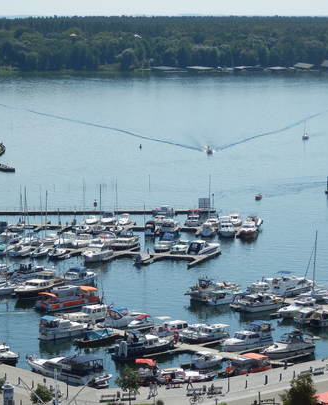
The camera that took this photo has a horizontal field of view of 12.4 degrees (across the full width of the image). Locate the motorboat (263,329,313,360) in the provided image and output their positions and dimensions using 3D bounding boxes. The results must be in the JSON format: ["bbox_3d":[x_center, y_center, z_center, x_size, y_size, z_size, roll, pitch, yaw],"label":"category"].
[{"bbox_3d":[18.115,21.387,227.694,10.070,3.410,3.320,-6,9,-41],"label":"motorboat"}]

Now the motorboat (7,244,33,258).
[{"bbox_3d":[-34.060,11.500,362.160,2.530,2.240,8.180,5,9,33],"label":"motorboat"}]

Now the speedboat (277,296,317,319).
[{"bbox_3d":[22.800,18.138,261.295,8.400,2.900,3.000,-6,9,-40],"label":"speedboat"}]

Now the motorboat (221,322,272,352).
[{"bbox_3d":[12.442,20.706,232.709,9.440,3.520,3.210,-6,9,-41],"label":"motorboat"}]

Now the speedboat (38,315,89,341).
[{"bbox_3d":[-15.345,19.306,236.756,8.800,3.400,2.900,-7,10,-43],"label":"speedboat"}]

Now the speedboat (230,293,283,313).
[{"bbox_3d":[16.909,17.145,265.387,11.000,2.530,3.630,-6,9,-41],"label":"speedboat"}]

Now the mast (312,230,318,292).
[{"bbox_3d":[27.362,10.568,273.471,0.180,11.020,0.180,-3,9,-41],"label":"mast"}]

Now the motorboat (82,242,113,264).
[{"bbox_3d":[-16.200,11.720,355.490,3.020,3.470,9.650,5,9,34],"label":"motorboat"}]

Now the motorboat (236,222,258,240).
[{"bbox_3d":[19.305,6.179,352.016,3.460,2.930,9.600,2,7,16],"label":"motorboat"}]

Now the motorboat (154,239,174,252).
[{"bbox_3d":[0.213,8.894,322.942,2.900,2.700,8.000,2,7,17],"label":"motorboat"}]

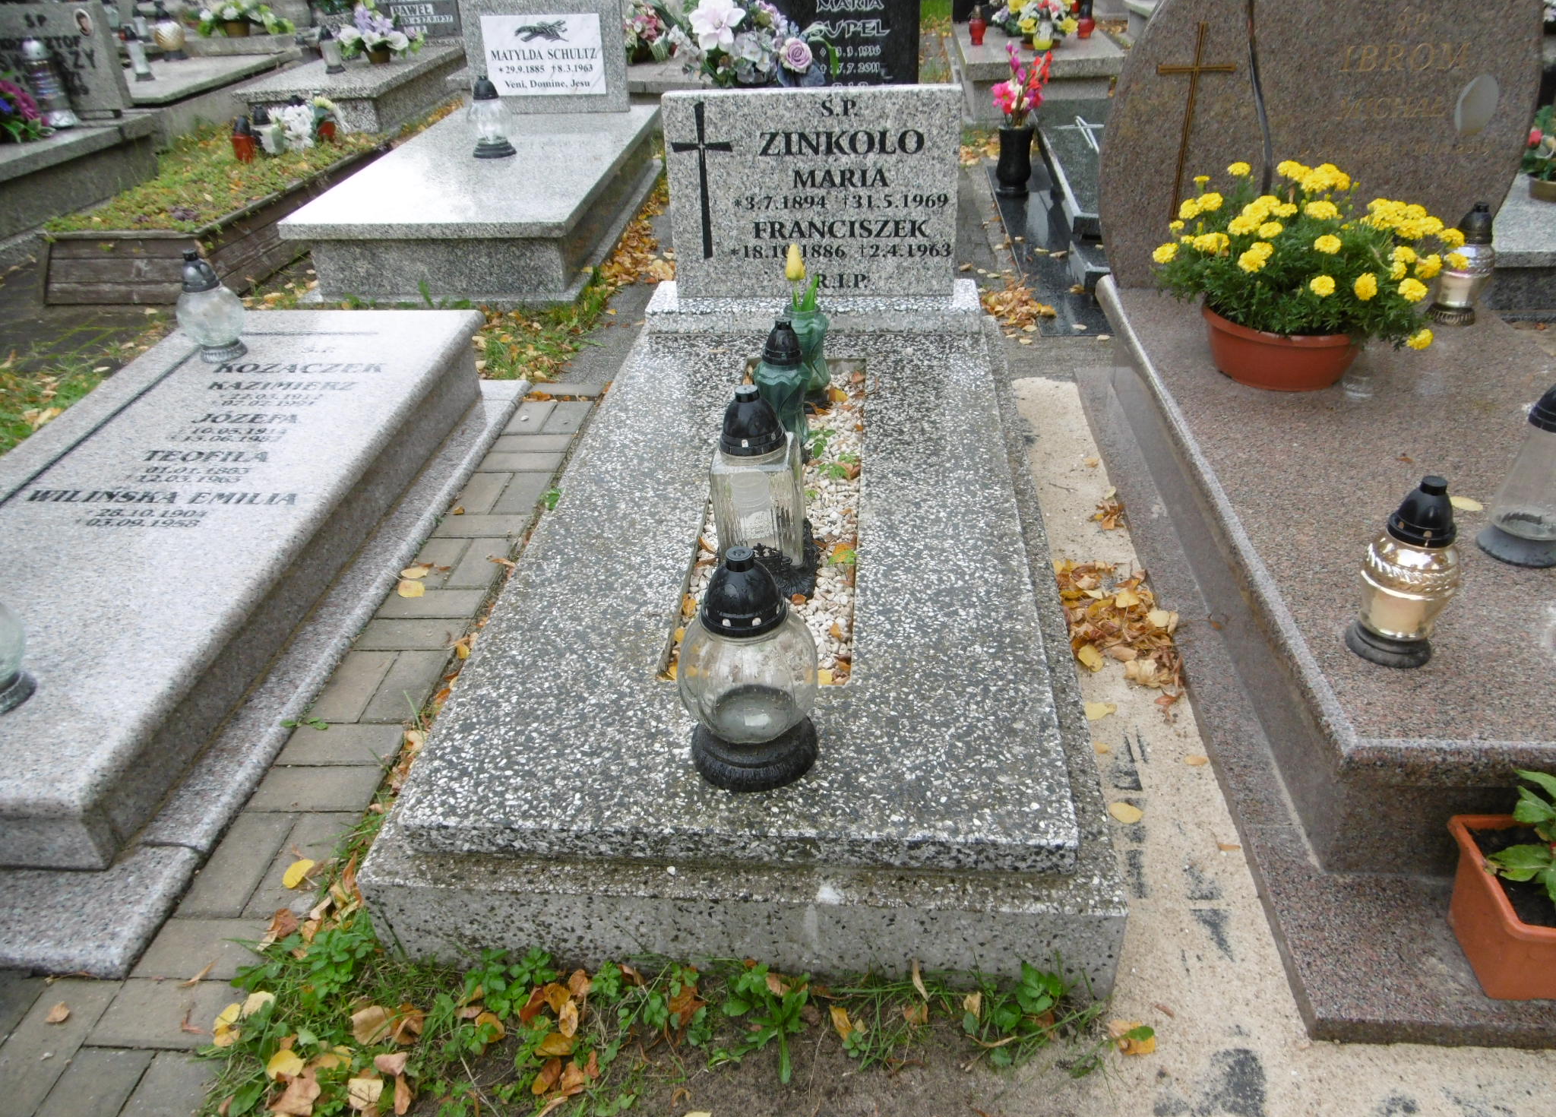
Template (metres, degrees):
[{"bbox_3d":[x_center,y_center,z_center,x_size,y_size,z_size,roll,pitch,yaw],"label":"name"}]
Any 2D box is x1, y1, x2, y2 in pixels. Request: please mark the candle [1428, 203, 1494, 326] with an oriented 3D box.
[{"bbox_3d":[1.419,-0.609,2.226,0.114,0.237,0.114,0,33,6],"label":"candle"}]

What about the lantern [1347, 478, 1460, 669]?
[{"bbox_3d":[0.773,0.011,1.316,0.116,0.238,0.116,0,33,6],"label":"lantern"}]

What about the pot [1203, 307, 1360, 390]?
[{"bbox_3d":[0.978,-0.426,2.082,0.305,0.126,0.305,0,33,6],"label":"pot"}]

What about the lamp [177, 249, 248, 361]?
[{"bbox_3d":[-1.343,-0.608,2.554,0.172,0.245,0.172,1,33,5],"label":"lamp"}]

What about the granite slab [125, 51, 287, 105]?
[{"bbox_3d":[-3.682,-2.869,6.484,0.880,0.055,1.700,-1,33,4],"label":"granite slab"}]

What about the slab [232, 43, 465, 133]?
[{"bbox_3d":[-2.532,-2.879,6.632,0.820,0.240,1.620,1,33,5],"label":"slab"}]

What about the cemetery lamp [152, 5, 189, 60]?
[{"bbox_3d":[-4.009,-3.479,7.116,0.200,0.312,0.200,1,33,5],"label":"cemetery lamp"}]

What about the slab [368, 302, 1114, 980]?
[{"bbox_3d":[0.031,-0.078,2.154,0.937,0.220,1.960,1,33,5],"label":"slab"}]

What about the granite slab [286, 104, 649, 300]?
[{"bbox_3d":[-1.072,-1.467,4.309,0.965,0.285,1.980,1,33,7],"label":"granite slab"}]

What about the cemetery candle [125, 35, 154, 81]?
[{"bbox_3d":[-3.780,-2.973,6.365,0.105,0.260,0.105,1,33,5],"label":"cemetery candle"}]

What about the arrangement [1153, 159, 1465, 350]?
[{"bbox_3d":[0.970,-0.559,1.997,0.510,0.310,0.420,0,33,6],"label":"arrangement"}]

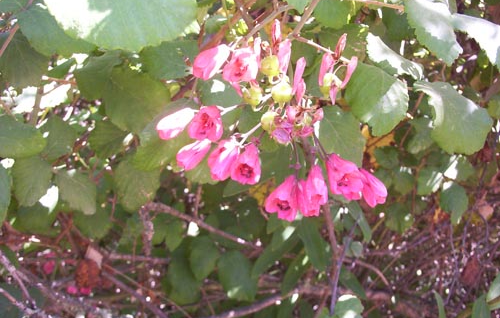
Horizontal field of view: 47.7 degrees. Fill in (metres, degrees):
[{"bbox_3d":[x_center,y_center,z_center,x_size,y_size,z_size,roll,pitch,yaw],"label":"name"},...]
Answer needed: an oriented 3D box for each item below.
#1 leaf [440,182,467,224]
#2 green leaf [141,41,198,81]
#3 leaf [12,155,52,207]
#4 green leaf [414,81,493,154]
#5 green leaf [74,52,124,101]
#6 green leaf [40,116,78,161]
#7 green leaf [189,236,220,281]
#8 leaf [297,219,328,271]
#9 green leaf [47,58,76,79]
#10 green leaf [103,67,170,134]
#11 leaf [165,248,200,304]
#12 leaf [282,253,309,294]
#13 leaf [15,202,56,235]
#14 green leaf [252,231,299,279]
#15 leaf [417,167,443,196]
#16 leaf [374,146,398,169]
[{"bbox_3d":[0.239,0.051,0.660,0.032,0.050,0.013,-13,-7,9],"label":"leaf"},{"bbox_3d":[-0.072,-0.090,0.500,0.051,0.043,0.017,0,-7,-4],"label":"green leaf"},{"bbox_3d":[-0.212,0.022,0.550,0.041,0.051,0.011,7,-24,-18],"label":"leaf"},{"bbox_3d":[0.173,-0.035,0.480,0.055,0.018,0.085,-29,57,3],"label":"green leaf"},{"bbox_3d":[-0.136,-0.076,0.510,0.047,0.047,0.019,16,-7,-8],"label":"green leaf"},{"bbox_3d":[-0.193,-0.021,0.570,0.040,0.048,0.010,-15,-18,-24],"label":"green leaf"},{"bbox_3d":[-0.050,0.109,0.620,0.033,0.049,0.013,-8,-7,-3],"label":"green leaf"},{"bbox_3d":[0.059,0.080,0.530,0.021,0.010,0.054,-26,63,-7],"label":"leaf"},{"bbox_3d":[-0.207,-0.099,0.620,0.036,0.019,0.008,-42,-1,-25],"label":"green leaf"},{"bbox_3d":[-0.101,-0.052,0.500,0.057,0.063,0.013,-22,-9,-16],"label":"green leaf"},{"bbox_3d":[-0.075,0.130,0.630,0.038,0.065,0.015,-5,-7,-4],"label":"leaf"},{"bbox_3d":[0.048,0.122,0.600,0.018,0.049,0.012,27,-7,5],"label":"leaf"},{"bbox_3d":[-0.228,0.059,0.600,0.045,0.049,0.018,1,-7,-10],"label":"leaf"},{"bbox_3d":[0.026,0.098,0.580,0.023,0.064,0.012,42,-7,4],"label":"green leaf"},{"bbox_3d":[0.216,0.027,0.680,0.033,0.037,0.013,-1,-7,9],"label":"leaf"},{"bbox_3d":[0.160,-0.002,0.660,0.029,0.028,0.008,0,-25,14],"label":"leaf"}]

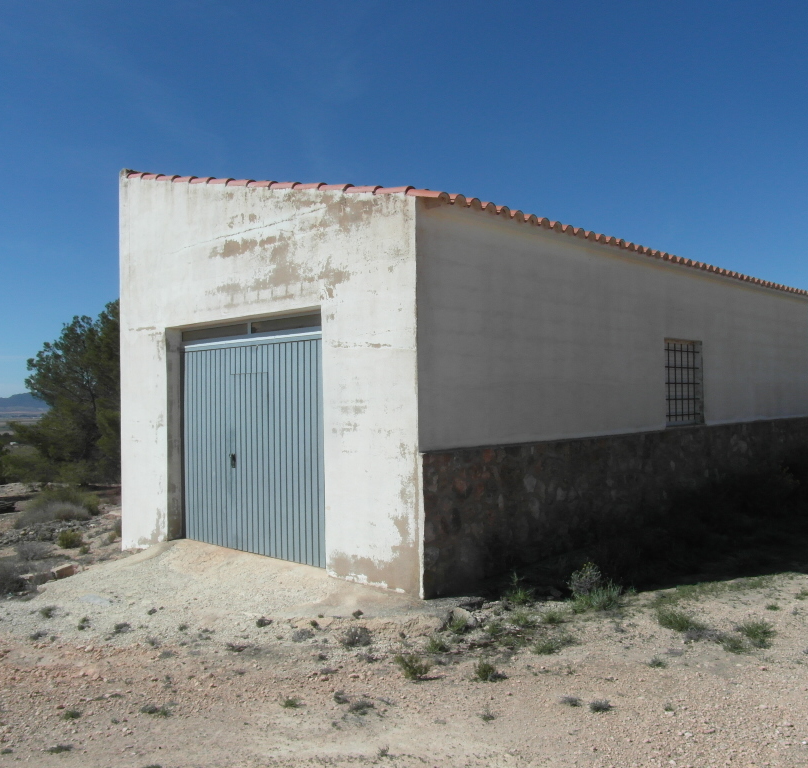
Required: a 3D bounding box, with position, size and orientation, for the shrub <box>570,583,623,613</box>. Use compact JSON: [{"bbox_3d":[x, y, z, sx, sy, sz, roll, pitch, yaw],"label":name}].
[{"bbox_3d":[1.426,1.566,5.266,0.379,0.189,0.284,-1,-1,15],"label":"shrub"}]

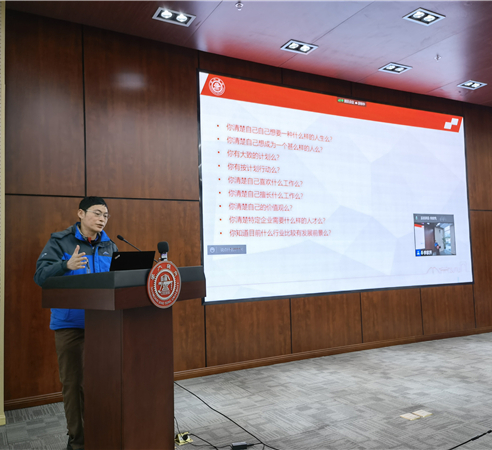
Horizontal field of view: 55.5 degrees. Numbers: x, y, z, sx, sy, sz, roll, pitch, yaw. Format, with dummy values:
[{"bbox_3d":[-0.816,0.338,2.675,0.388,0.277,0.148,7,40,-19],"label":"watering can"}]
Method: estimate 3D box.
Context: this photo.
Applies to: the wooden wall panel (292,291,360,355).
[{"bbox_3d":[1.019,1.204,5.869,1.114,0.657,0.040,0,-4,-29],"label":"wooden wall panel"}]

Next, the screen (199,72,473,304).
[{"bbox_3d":[1.496,-0.424,6.242,4.563,2.613,0.080,0,-4,-29],"label":"screen"}]

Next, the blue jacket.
[{"bbox_3d":[-1.134,0.347,3.150,0.400,0.710,0.540,-4,-5,37],"label":"blue jacket"}]

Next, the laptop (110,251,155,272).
[{"bbox_3d":[-0.741,0.270,2.781,0.250,0.210,0.320,-4,-5,35],"label":"laptop"}]

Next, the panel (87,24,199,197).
[{"bbox_3d":[-1.058,-1.116,4.913,1.223,1.708,0.040,0,-4,-29],"label":"panel"}]

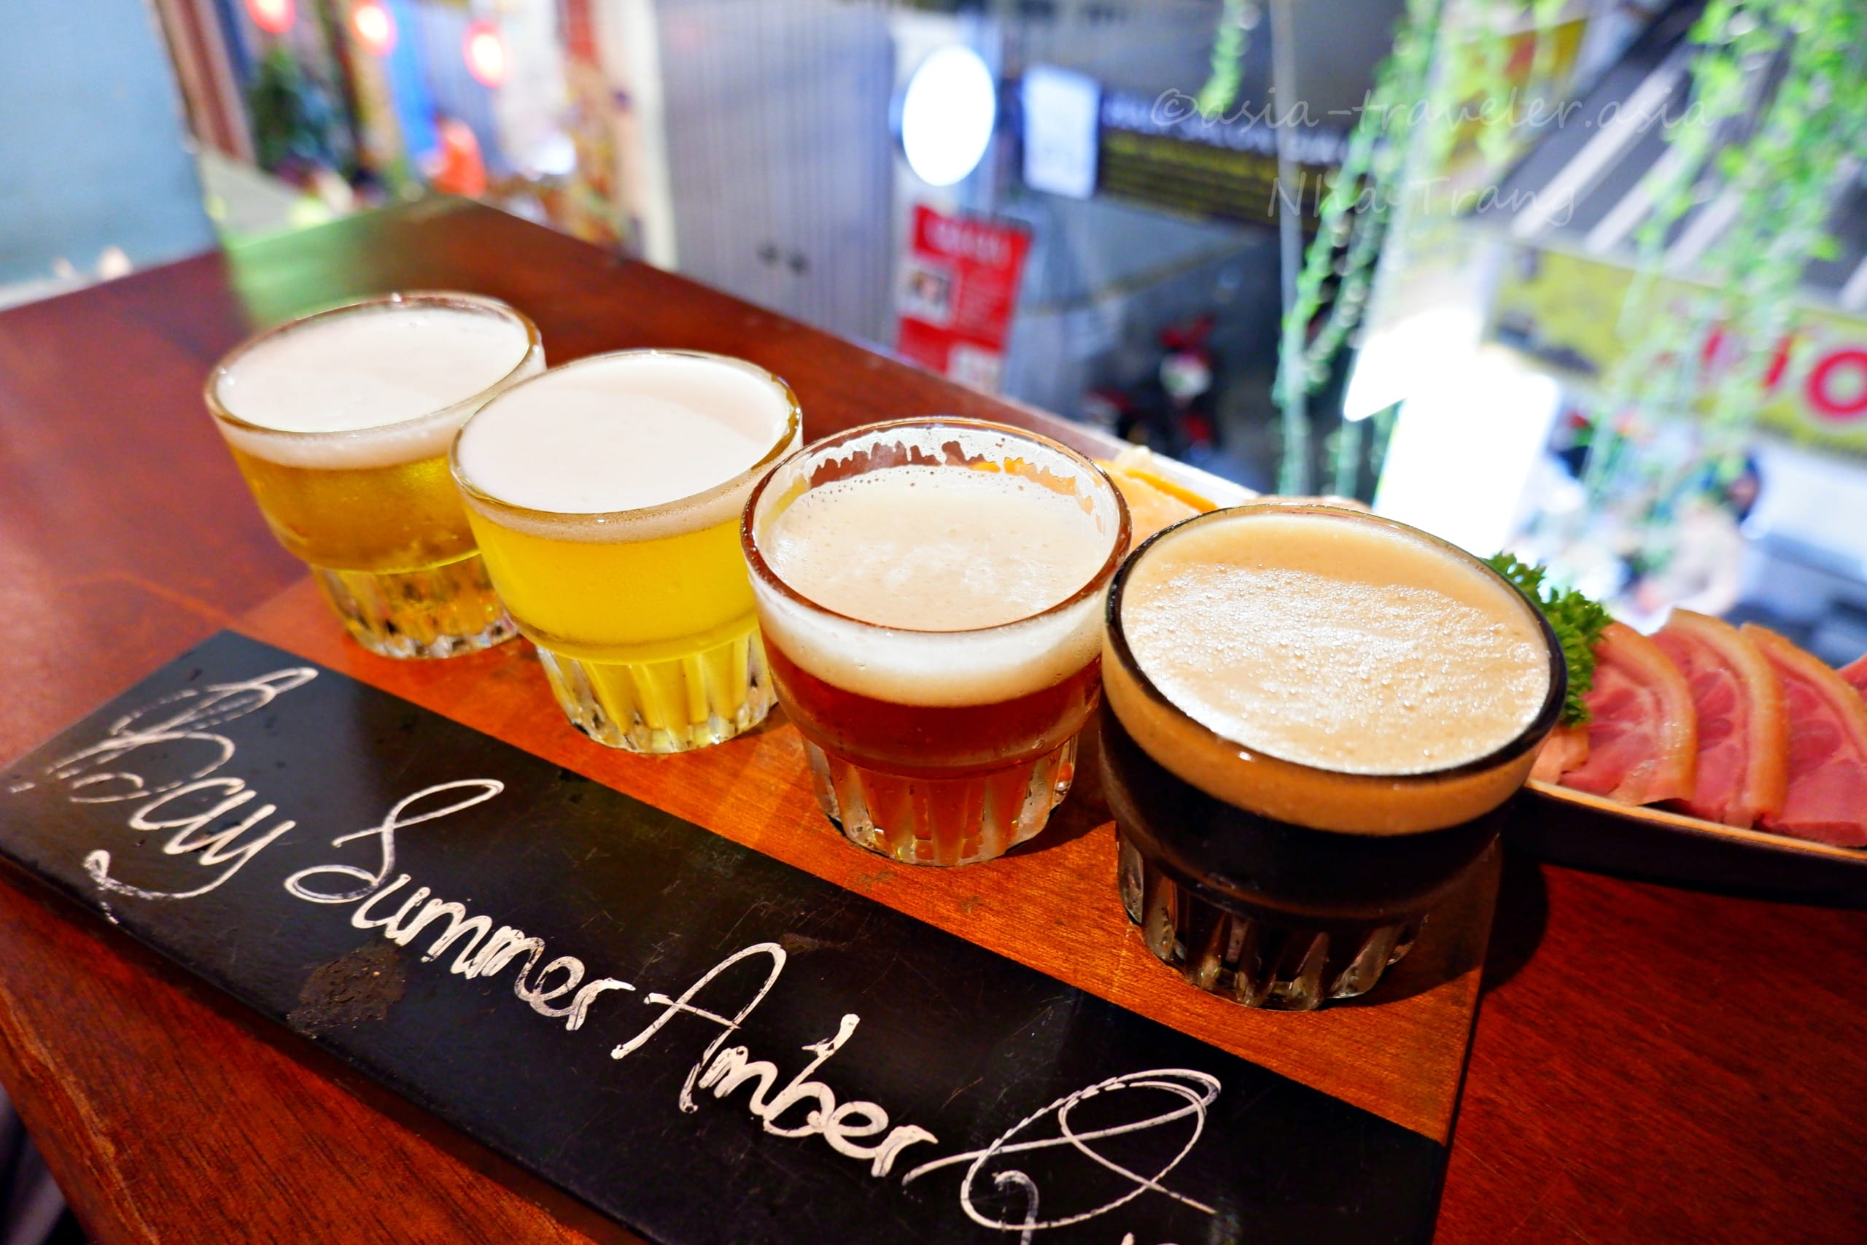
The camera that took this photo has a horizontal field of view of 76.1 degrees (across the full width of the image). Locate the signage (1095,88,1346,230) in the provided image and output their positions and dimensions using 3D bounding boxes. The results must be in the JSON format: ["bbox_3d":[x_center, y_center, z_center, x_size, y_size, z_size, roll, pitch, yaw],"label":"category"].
[{"bbox_3d":[1.648,-2.689,7.000,1.593,0.539,0.080,24,41,30],"label":"signage"}]

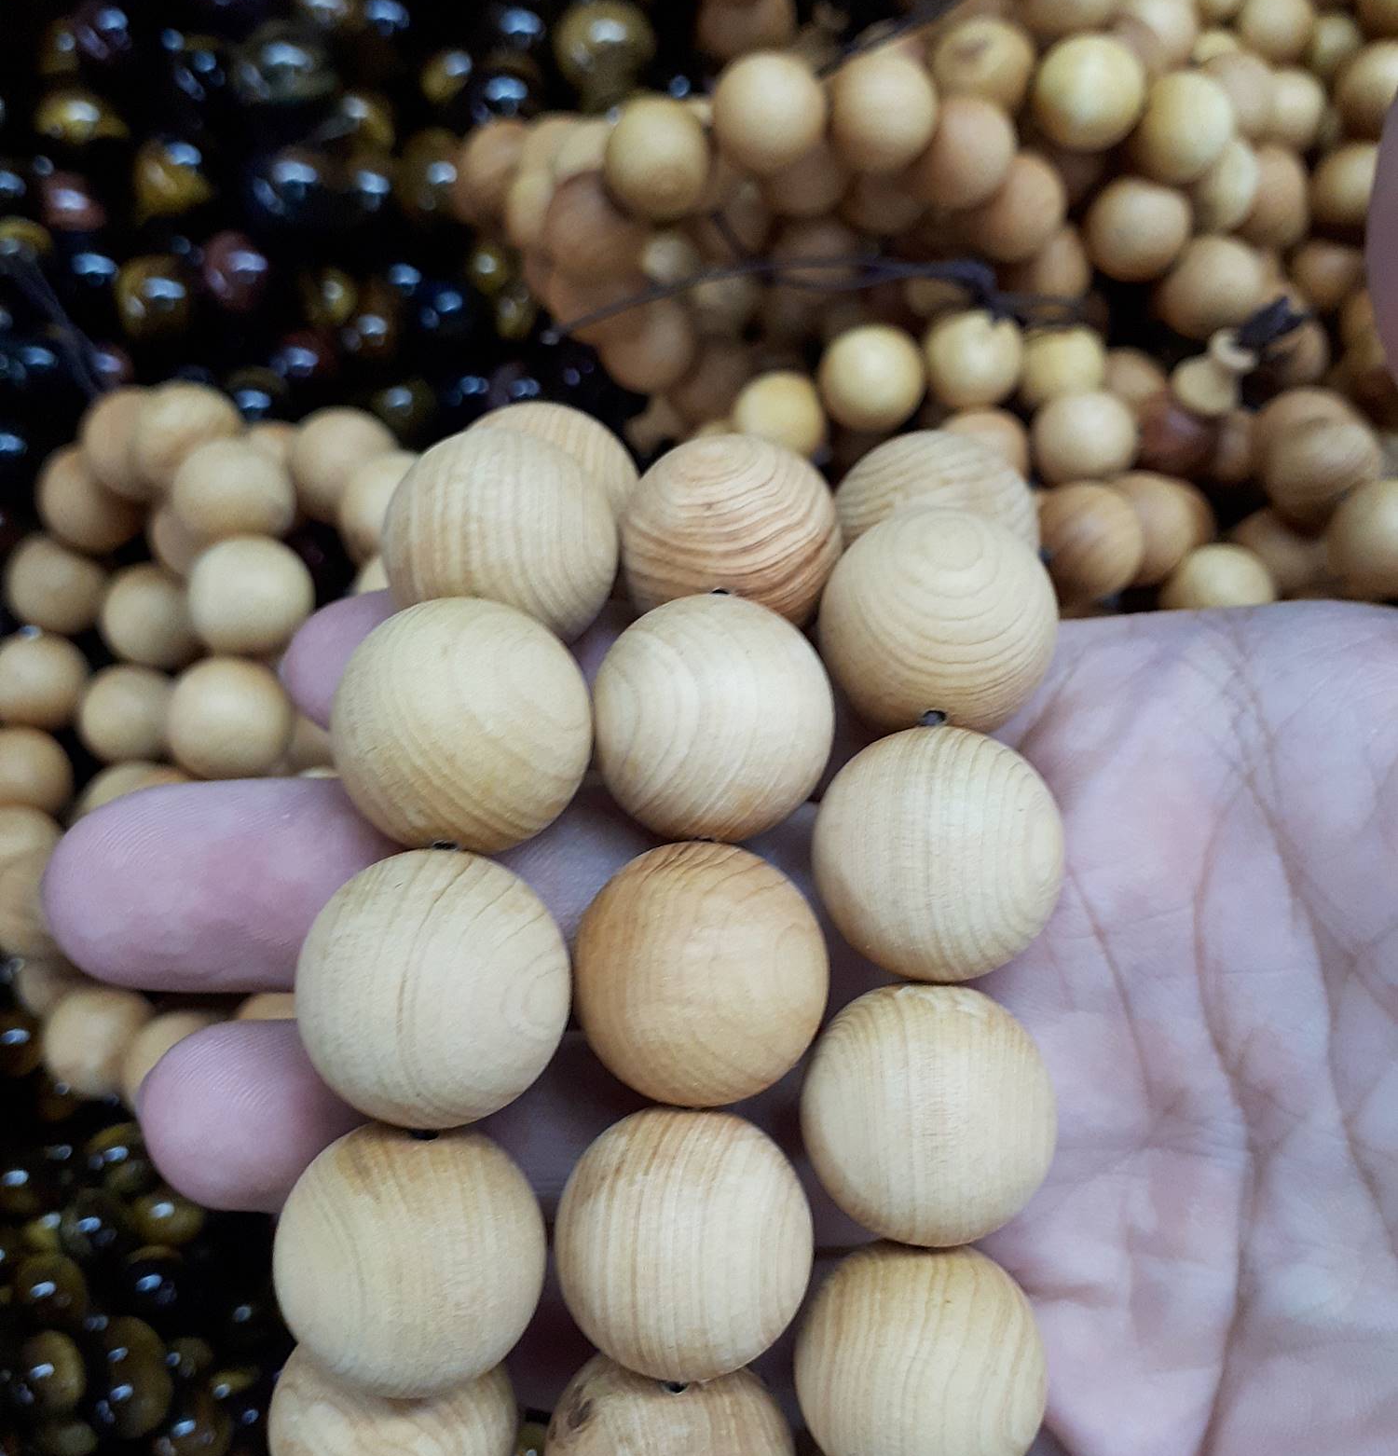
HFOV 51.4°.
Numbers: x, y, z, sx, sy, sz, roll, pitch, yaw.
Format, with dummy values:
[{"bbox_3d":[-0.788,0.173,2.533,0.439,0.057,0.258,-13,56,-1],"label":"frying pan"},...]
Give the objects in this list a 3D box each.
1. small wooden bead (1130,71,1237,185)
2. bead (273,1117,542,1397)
[{"bbox_3d":[0.074,-0.092,0.222,0.016,0.016,0.016,0,58,0],"label":"small wooden bead"},{"bbox_3d":[-0.022,0.041,0.112,0.020,0.020,0.020,0,57,0],"label":"bead"}]

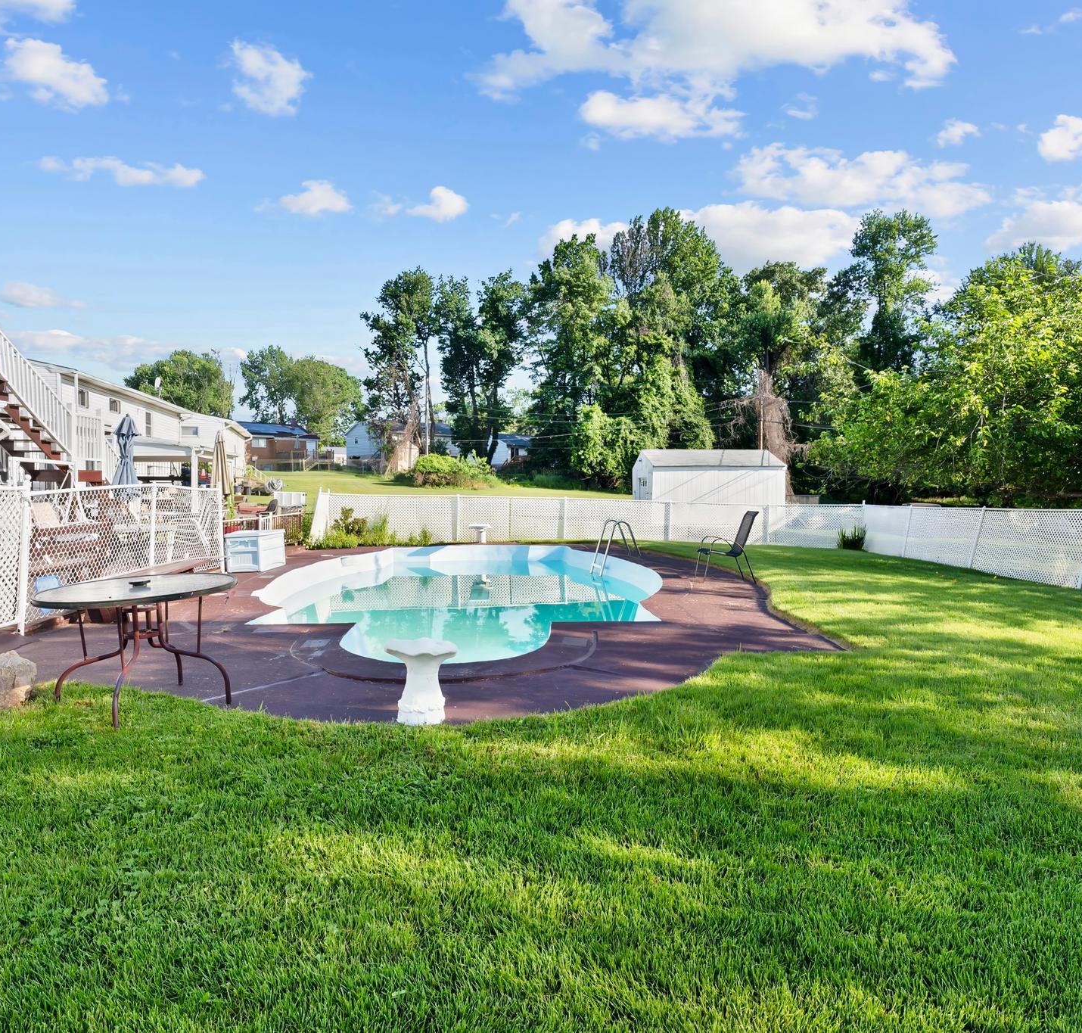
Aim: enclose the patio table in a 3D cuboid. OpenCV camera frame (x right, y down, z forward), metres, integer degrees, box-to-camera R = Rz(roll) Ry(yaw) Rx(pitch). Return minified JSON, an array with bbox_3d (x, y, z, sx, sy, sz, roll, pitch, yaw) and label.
[{"bbox_3d":[-2.376,0.774,4.133,1.070,0.710,1.070,-1,3,0],"label":"patio table"}]

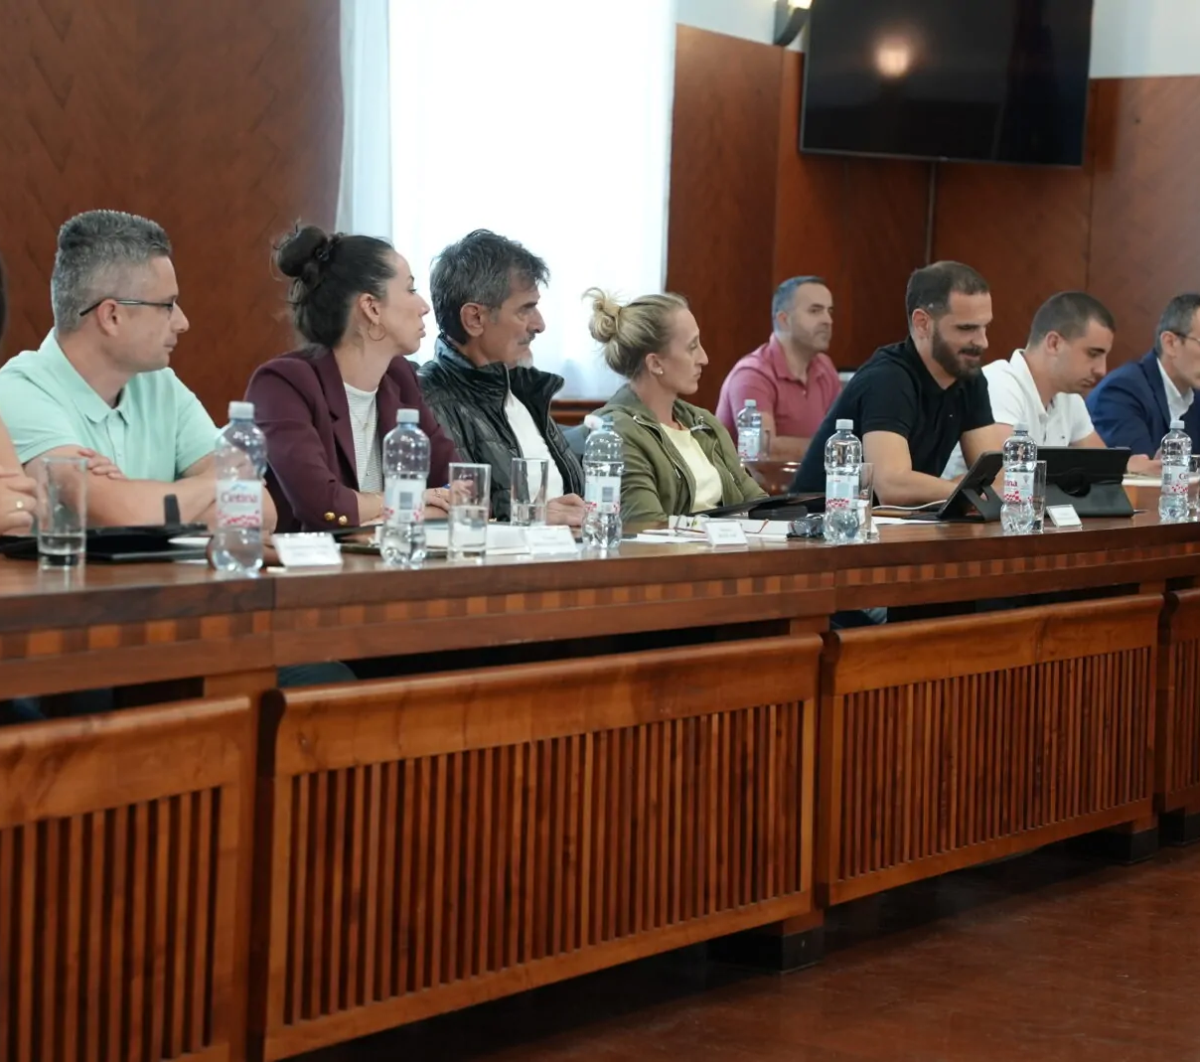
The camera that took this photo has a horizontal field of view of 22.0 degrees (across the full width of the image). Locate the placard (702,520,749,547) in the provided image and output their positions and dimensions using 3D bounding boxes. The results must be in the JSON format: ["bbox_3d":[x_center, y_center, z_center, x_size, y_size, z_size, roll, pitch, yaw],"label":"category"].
[{"bbox_3d":[0.205,0.004,5.185,0.038,0.044,0.126,3,3,30],"label":"placard"}]

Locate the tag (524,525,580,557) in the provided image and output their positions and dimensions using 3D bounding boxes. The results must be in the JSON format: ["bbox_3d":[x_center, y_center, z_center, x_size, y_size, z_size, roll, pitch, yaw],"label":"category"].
[{"bbox_3d":[-0.074,0.017,4.780,0.042,0.047,0.100,4,4,43],"label":"tag"}]

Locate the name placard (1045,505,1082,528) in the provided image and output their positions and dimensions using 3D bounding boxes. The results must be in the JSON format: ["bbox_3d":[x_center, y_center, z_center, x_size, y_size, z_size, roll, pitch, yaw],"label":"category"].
[{"bbox_3d":[0.968,-0.028,6.470,0.040,0.045,0.100,4,3,36],"label":"name placard"}]

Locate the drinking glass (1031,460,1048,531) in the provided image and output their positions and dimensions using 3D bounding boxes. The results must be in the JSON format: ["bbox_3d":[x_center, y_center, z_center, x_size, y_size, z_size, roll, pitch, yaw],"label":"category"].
[{"bbox_3d":[0.879,-0.069,6.320,0.060,0.147,0.060,4,3,31],"label":"drinking glass"}]

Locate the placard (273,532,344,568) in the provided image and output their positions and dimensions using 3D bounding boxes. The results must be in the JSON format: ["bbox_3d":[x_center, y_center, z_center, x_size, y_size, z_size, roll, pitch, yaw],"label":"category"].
[{"bbox_3d":[-0.405,0.027,4.270,0.100,0.048,0.042,-1,4,-44],"label":"placard"}]

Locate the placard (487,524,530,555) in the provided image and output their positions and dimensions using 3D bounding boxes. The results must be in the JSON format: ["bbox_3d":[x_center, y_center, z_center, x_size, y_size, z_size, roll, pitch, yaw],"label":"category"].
[{"bbox_3d":[-0.149,0.012,4.760,0.035,0.046,0.100,3,3,32],"label":"placard"}]

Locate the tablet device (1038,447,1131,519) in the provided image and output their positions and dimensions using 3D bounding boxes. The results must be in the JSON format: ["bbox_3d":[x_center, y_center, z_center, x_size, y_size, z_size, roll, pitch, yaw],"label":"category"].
[{"bbox_3d":[1.087,-0.108,7.000,0.255,0.150,0.110,1,13,-22],"label":"tablet device"}]

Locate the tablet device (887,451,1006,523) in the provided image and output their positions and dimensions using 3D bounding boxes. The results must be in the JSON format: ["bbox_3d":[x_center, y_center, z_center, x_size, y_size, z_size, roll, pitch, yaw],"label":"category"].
[{"bbox_3d":[0.791,-0.096,6.689,0.210,0.140,0.240,3,3,23],"label":"tablet device"}]

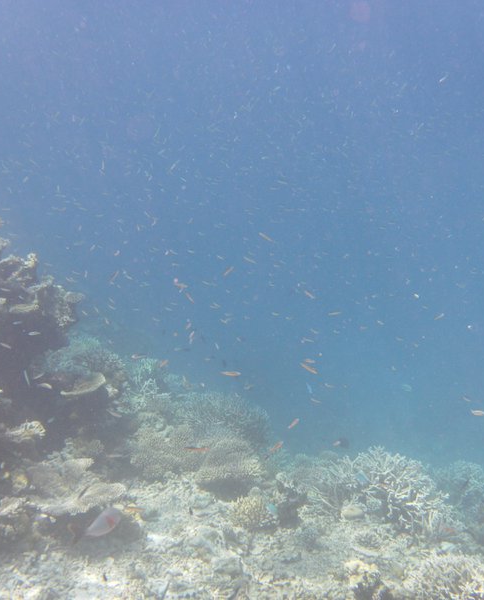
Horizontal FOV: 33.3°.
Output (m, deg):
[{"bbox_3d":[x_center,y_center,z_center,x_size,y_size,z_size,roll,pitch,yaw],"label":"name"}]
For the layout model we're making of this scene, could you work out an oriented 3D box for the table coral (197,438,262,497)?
[{"bbox_3d":[-0.070,0.865,4.200,0.353,0.255,0.318,0,9,0],"label":"table coral"}]

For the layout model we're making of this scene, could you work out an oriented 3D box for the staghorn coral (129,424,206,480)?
[{"bbox_3d":[-0.405,0.830,4.400,0.424,0.240,0.361,0,9,0],"label":"staghorn coral"}]

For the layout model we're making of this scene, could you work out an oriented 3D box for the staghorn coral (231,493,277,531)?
[{"bbox_3d":[0.060,1.025,3.900,0.230,0.160,0.210,0,8,0],"label":"staghorn coral"}]

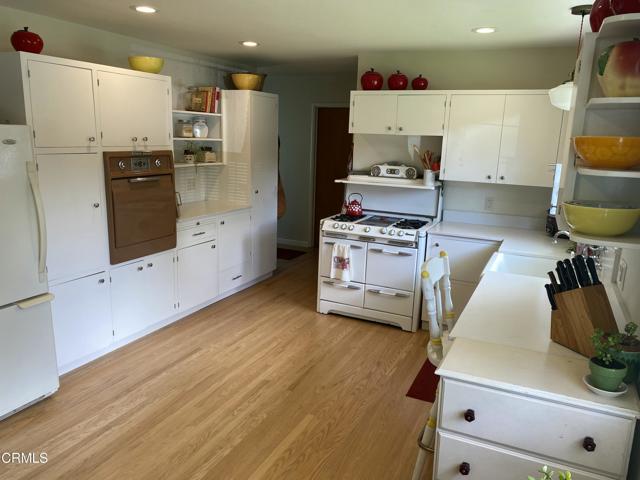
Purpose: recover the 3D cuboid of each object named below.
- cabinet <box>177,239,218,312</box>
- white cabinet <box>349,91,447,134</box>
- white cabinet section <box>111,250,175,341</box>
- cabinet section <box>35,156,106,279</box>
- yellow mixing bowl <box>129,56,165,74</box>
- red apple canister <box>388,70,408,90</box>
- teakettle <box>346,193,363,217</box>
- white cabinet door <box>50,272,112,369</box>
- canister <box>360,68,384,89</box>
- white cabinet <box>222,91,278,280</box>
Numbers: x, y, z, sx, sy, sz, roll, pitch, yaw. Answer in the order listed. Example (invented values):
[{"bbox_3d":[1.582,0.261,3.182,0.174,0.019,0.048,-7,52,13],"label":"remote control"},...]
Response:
[{"bbox_3d":[-1.384,0.296,4.596,0.580,0.589,0.556,7,13,25],"label":"cabinet"},{"bbox_3d":[0.751,-1.171,4.466,0.880,0.382,0.332,7,13,25],"label":"white cabinet"},{"bbox_3d":[-1.695,0.418,4.127,0.550,0.583,0.710,8,13,25],"label":"white cabinet section"},{"bbox_3d":[-1.659,-0.155,3.237,0.025,0.855,0.445,8,13,25],"label":"cabinet section"},{"bbox_3d":[-1.386,-1.377,3.846,0.270,0.130,0.270,2,12,0],"label":"yellow mixing bowl"},{"bbox_3d":[0.721,-1.454,4.423,0.183,0.192,0.183,7,13,25],"label":"red apple canister"},{"bbox_3d":[0.327,-0.333,4.586,0.190,0.223,0.155,4,12,9],"label":"teakettle"},{"bbox_3d":[-1.679,0.549,3.392,0.025,0.580,0.455,8,13,25],"label":"white cabinet door"},{"bbox_3d":[0.494,-1.498,4.525,0.208,0.222,0.208,7,13,25],"label":"canister"},{"bbox_3d":[-0.912,-0.571,5.454,0.650,2.100,0.560,8,13,25],"label":"white cabinet"}]

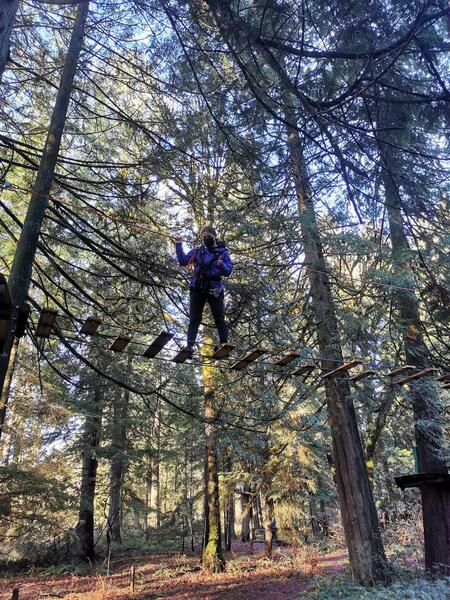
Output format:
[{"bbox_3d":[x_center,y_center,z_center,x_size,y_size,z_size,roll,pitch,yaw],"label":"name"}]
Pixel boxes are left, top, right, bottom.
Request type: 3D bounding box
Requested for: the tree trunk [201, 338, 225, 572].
[{"bbox_3d":[-0.483,4.935,16.119,0.620,7.680,0.620,-1,-25,-2],"label":"tree trunk"}]

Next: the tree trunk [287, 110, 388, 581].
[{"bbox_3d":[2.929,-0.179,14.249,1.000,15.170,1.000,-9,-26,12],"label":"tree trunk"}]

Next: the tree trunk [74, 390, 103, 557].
[{"bbox_3d":[-5.236,6.475,18.292,0.720,6.450,0.720,2,-25,-15],"label":"tree trunk"}]

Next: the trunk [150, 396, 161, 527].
[{"bbox_3d":[-5.044,11.664,33.905,0.680,8.790,0.680,2,-25,-8],"label":"trunk"}]

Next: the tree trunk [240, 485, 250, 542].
[{"bbox_3d":[1.346,13.649,30.016,0.620,3.380,0.620,-1,-25,2],"label":"tree trunk"}]

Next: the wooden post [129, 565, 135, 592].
[{"bbox_3d":[-2.040,6.077,10.209,0.100,0.550,0.100,3,-25,-10],"label":"wooden post"}]

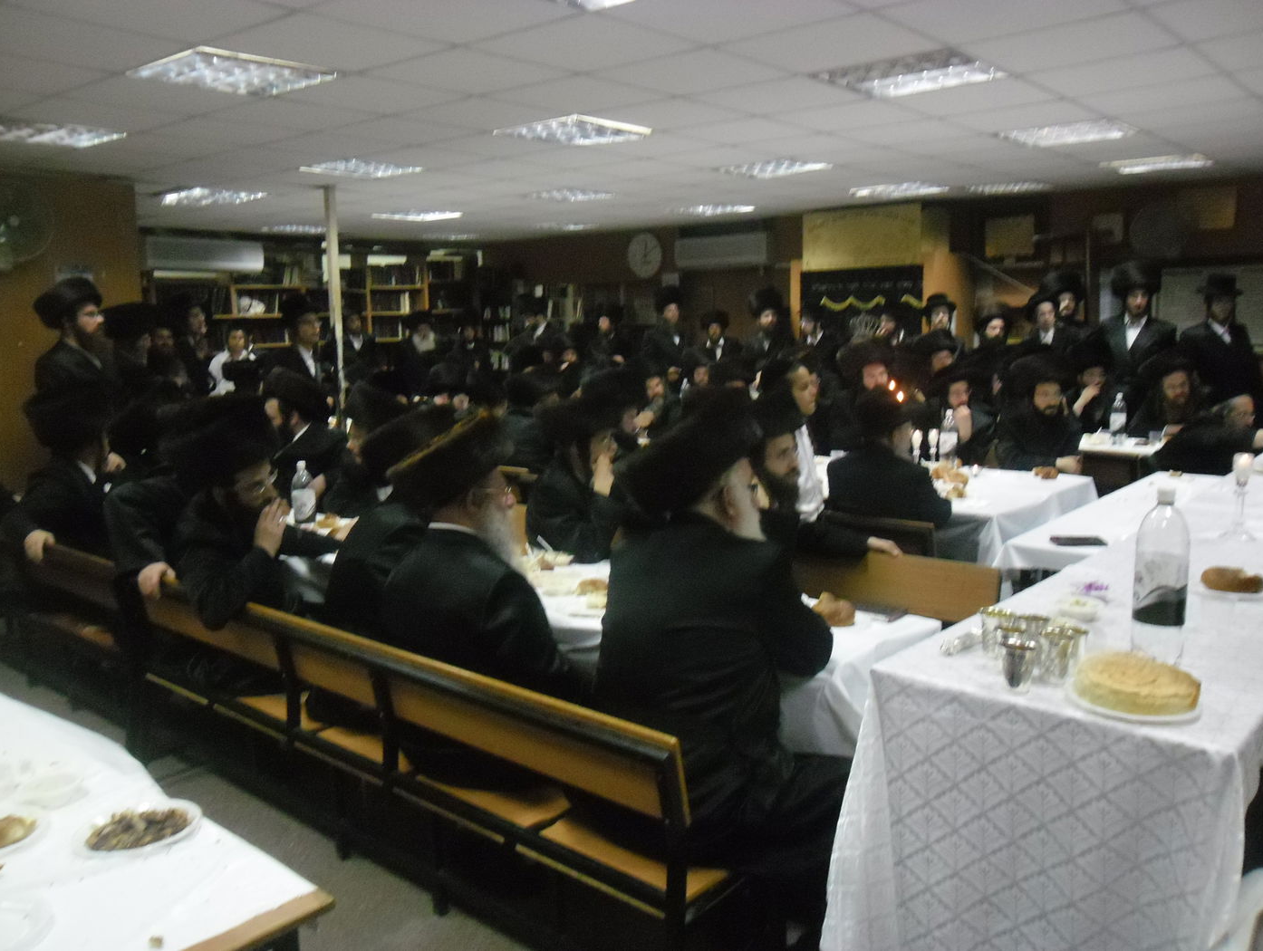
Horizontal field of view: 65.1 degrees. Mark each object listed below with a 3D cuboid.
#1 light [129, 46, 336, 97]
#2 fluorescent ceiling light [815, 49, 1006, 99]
[{"bbox_3d":[-1.475,-1.484,3.653,0.580,0.070,0.580,8,13,40],"label":"light"},{"bbox_3d":[1.077,-1.544,3.819,0.580,0.070,0.580,8,13,40],"label":"fluorescent ceiling light"}]

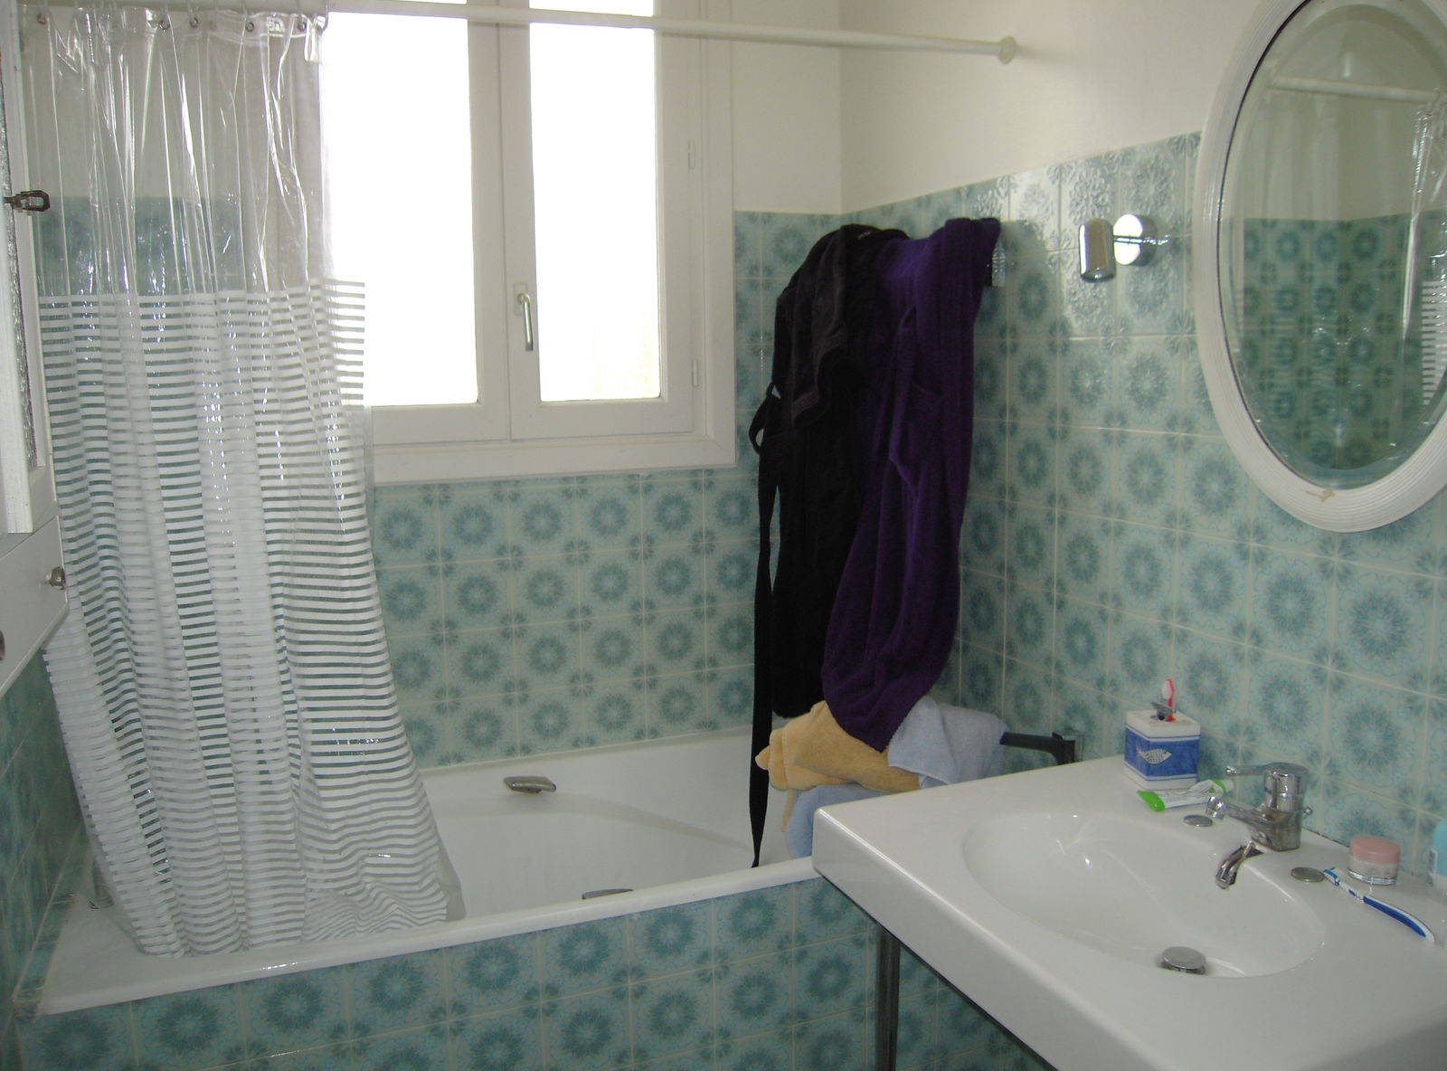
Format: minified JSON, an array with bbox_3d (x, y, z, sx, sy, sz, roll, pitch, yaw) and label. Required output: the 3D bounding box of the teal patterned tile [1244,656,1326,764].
[{"bbox_3d":[0.791,0.242,1.645,0.010,0.150,0.150,-4,9,-21],"label":"teal patterned tile"}]

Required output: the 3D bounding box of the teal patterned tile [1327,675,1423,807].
[{"bbox_3d":[0.839,0.258,1.507,0.010,0.150,0.150,-4,9,-21],"label":"teal patterned tile"}]

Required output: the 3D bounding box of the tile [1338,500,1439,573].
[{"bbox_3d":[0.862,-0.035,1.510,0.010,0.151,0.149,-4,9,-21],"label":"tile"}]

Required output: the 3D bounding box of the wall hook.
[{"bbox_3d":[0.622,-0.463,1.873,0.118,0.101,0.083,-4,9,-21],"label":"wall hook"}]

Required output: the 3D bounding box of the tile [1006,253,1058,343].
[{"bbox_3d":[0.563,-0.428,2.112,0.010,0.150,0.150,-4,9,-21],"label":"tile"}]

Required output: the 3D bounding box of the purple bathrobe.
[{"bbox_3d":[0.343,-0.087,2.160,0.290,0.940,0.210,-4,9,-21],"label":"purple bathrobe"}]

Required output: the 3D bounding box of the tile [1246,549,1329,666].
[{"bbox_3d":[0.810,0.097,1.671,0.010,0.151,0.149,-4,9,-21],"label":"tile"}]

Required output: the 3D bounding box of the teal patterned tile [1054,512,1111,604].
[{"bbox_3d":[0.627,0.040,2.031,0.010,0.148,0.148,-4,9,-21],"label":"teal patterned tile"}]

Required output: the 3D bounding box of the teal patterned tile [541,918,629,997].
[{"bbox_3d":[-0.232,0.698,1.954,0.149,0.133,0.010,-4,9,-21],"label":"teal patterned tile"}]

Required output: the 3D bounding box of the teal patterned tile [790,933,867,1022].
[{"bbox_3d":[0.193,0.809,2.136,0.149,0.151,0.010,-4,9,-21],"label":"teal patterned tile"}]

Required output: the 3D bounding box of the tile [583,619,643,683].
[{"bbox_3d":[-0.249,0.258,2.651,0.150,0.150,0.010,-4,9,-21],"label":"tile"}]

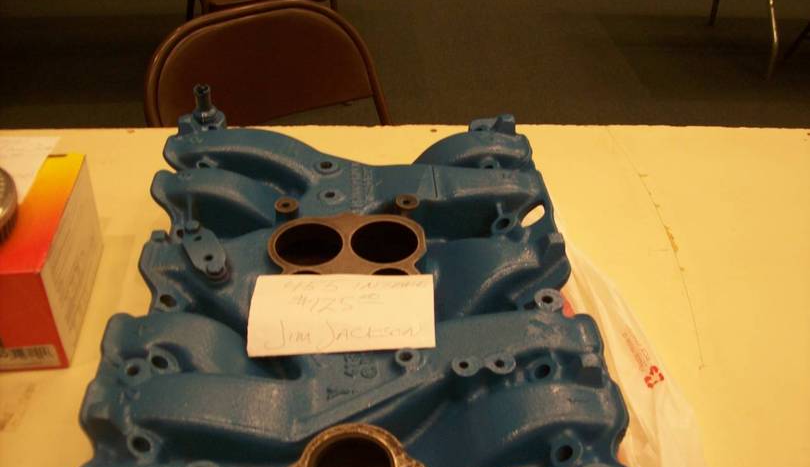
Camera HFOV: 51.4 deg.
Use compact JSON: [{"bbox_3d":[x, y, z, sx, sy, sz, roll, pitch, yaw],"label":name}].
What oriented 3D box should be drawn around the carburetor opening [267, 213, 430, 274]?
[{"bbox_3d":[-0.047,0.027,0.697,0.134,0.020,0.121,-2,38,-3],"label":"carburetor opening"}]

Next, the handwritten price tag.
[{"bbox_3d":[-0.046,0.060,0.648,0.142,0.006,0.088,-1,38,-2],"label":"handwritten price tag"}]

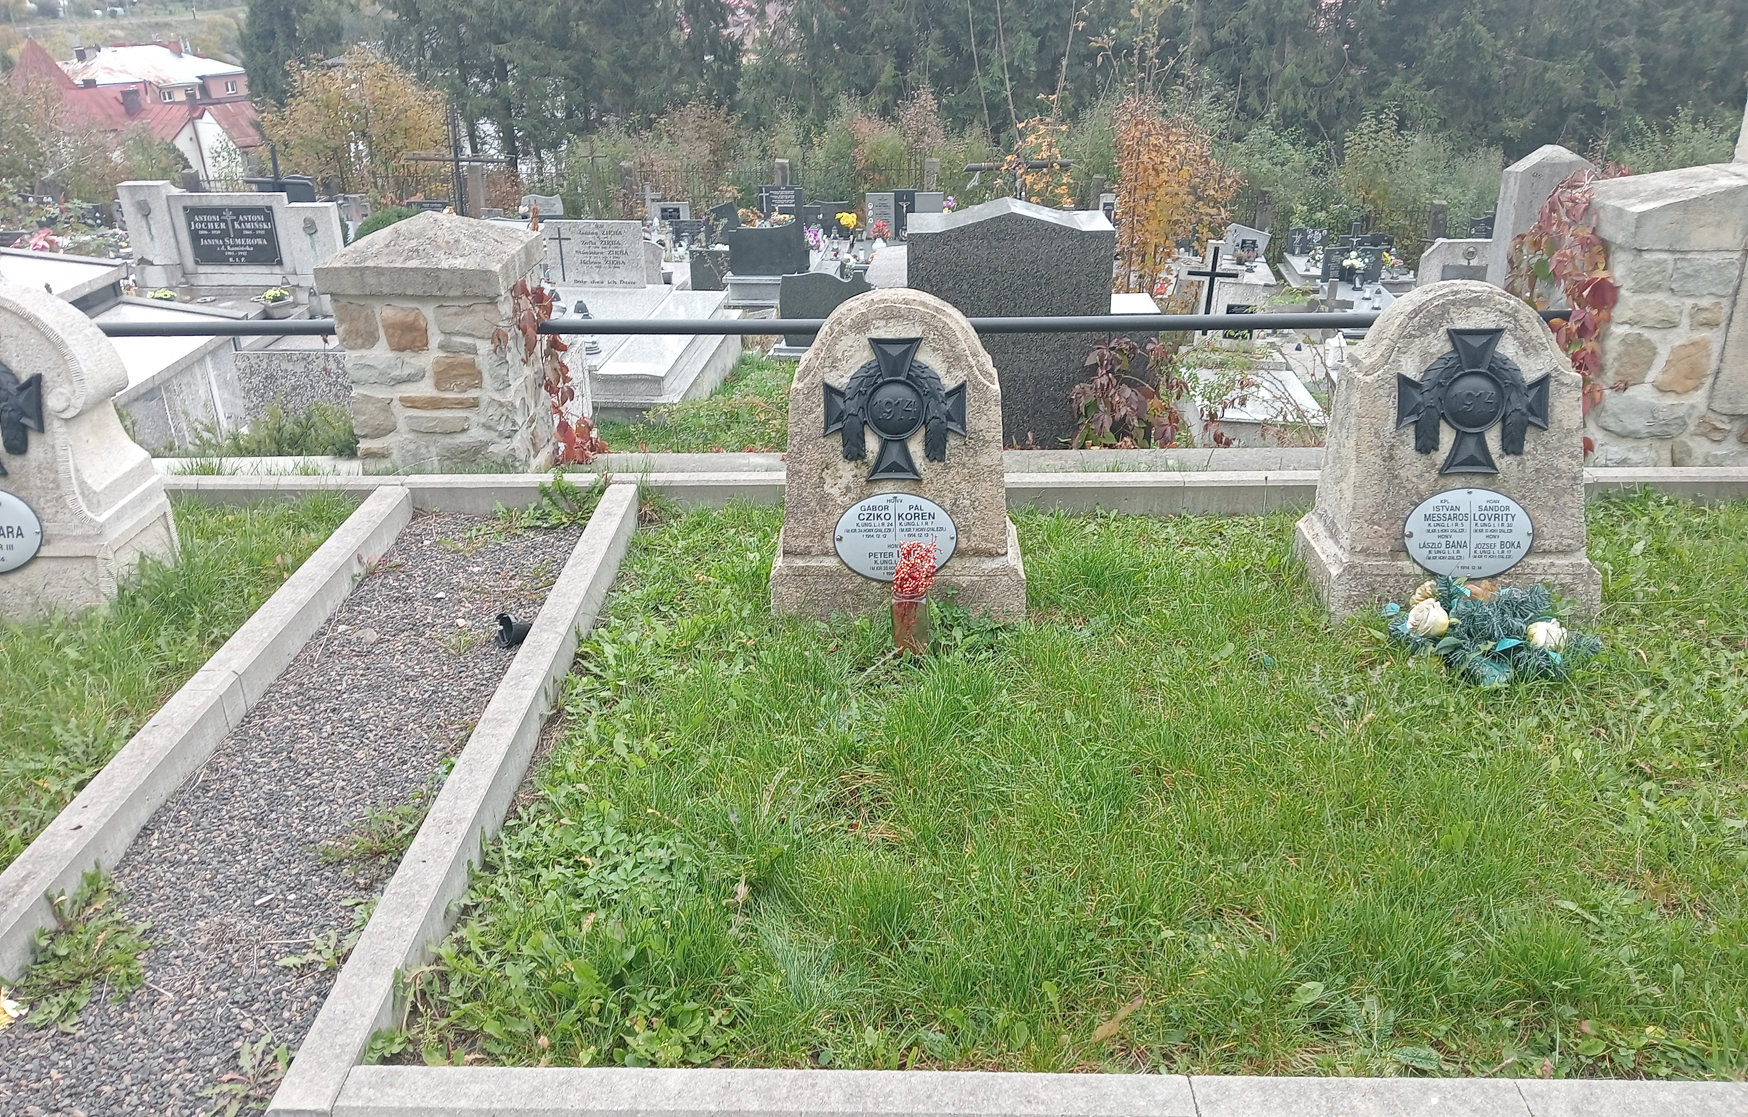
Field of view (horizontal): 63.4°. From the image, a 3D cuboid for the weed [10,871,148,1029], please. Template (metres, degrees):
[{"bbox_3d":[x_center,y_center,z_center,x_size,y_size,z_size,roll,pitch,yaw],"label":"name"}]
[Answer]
[{"bbox_3d":[-1.128,0.540,2.030,0.145,0.070,0.290,0,24,1],"label":"weed"}]

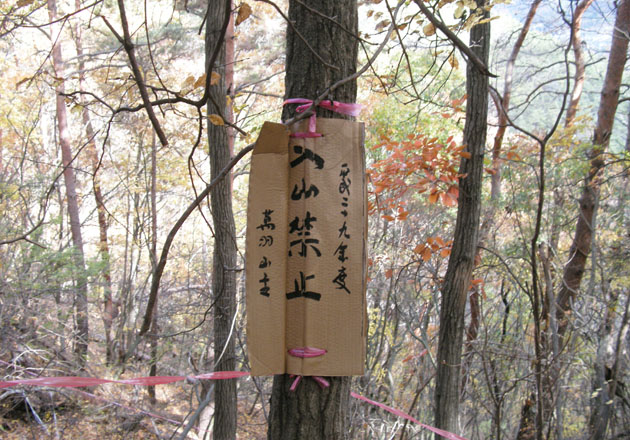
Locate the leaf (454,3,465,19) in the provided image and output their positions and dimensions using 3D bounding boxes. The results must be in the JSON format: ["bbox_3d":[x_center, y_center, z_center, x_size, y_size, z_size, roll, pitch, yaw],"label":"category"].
[{"bbox_3d":[0.483,-0.700,2.250,0.033,0.055,0.025,3,9,11],"label":"leaf"}]

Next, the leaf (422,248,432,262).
[{"bbox_3d":[0.502,0.158,3.000,0.047,0.062,0.025,3,9,10],"label":"leaf"}]

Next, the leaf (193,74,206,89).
[{"bbox_3d":[-0.357,-0.434,2.100,0.044,0.048,0.025,0,9,-10],"label":"leaf"}]

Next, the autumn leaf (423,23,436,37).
[{"bbox_3d":[0.366,-0.608,2.150,0.042,0.043,0.025,3,9,9],"label":"autumn leaf"}]

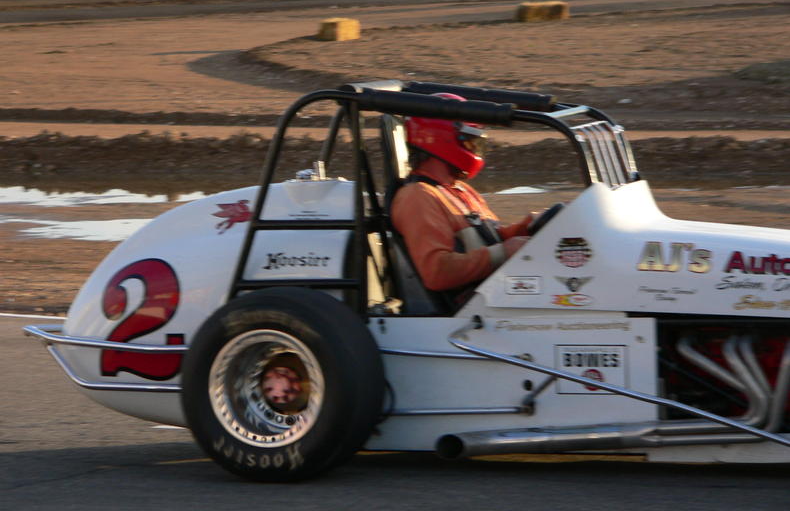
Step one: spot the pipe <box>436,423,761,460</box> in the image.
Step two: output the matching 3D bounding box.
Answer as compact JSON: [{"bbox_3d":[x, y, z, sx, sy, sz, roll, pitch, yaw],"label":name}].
[{"bbox_3d":[0.703,0.646,11.267,1.151,0.100,0.105,-3,5,16],"label":"pipe"}]

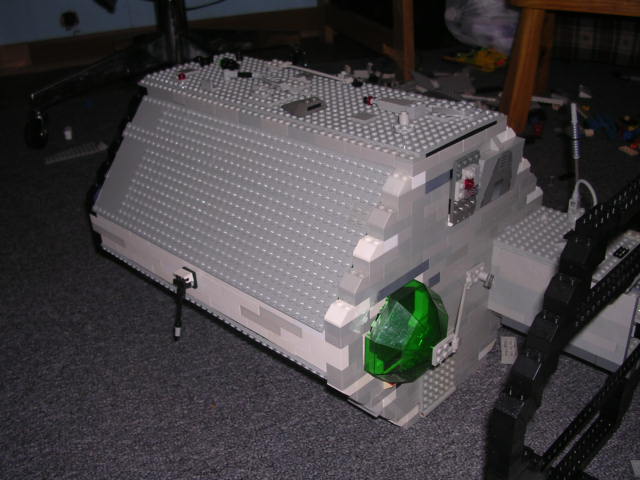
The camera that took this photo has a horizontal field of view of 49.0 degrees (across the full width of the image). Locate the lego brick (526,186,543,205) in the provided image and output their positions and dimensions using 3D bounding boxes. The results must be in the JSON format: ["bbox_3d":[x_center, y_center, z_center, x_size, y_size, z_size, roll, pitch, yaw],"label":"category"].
[{"bbox_3d":[0.197,-0.046,0.664,0.016,0.011,0.031,23,37,39],"label":"lego brick"}]

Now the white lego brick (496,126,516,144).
[{"bbox_3d":[0.150,-0.090,0.589,0.016,0.011,0.032,23,37,39],"label":"white lego brick"}]

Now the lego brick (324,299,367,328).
[{"bbox_3d":[0.019,0.049,0.506,0.016,0.011,0.030,23,37,39],"label":"lego brick"}]

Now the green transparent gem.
[{"bbox_3d":[0.074,0.076,0.541,0.035,0.080,0.081,23,37,39],"label":"green transparent gem"}]

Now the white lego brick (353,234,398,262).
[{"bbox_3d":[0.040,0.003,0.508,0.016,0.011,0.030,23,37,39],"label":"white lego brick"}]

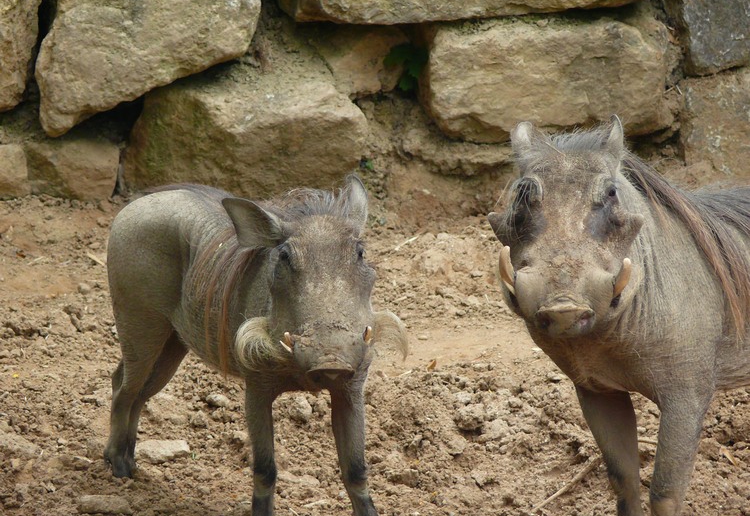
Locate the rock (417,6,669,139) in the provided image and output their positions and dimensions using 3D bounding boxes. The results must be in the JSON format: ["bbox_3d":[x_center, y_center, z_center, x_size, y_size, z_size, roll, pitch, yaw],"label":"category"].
[{"bbox_3d":[0.376,-0.402,14.837,0.548,0.278,0.280,0,12,0],"label":"rock"}]

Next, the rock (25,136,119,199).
[{"bbox_3d":[-0.665,-0.198,14.738,0.197,0.124,0.180,0,12,0],"label":"rock"}]

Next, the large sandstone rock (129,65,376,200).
[{"bbox_3d":[-0.281,-0.273,14.757,0.534,0.276,0.320,0,12,0],"label":"large sandstone rock"}]

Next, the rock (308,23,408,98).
[{"bbox_3d":[-0.048,-0.445,15.048,0.236,0.152,0.200,0,12,0],"label":"rock"}]

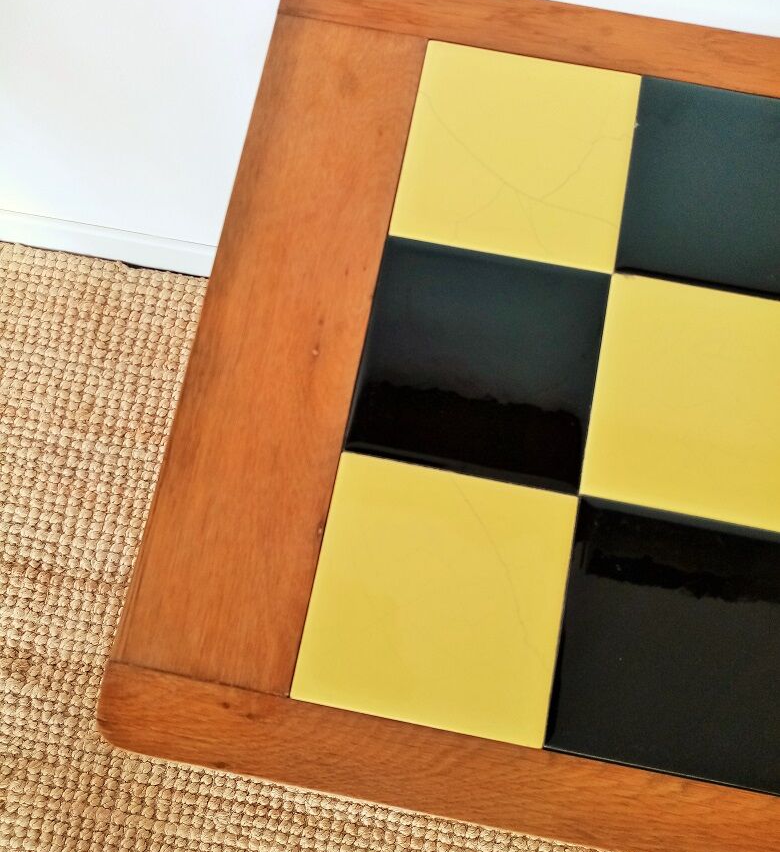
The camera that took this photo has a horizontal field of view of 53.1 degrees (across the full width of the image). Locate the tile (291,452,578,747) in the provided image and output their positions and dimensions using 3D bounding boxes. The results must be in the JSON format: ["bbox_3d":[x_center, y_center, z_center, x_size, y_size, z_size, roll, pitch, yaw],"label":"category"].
[{"bbox_3d":[0.030,0.104,0.481,0.150,0.009,0.150,11,78,3],"label":"tile"}]

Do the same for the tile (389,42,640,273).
[{"bbox_3d":[0.088,-0.187,0.542,0.150,0.009,0.150,11,78,3],"label":"tile"}]

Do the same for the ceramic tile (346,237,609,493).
[{"bbox_3d":[0.059,-0.041,0.512,0.150,0.009,0.150,11,78,3],"label":"ceramic tile"}]

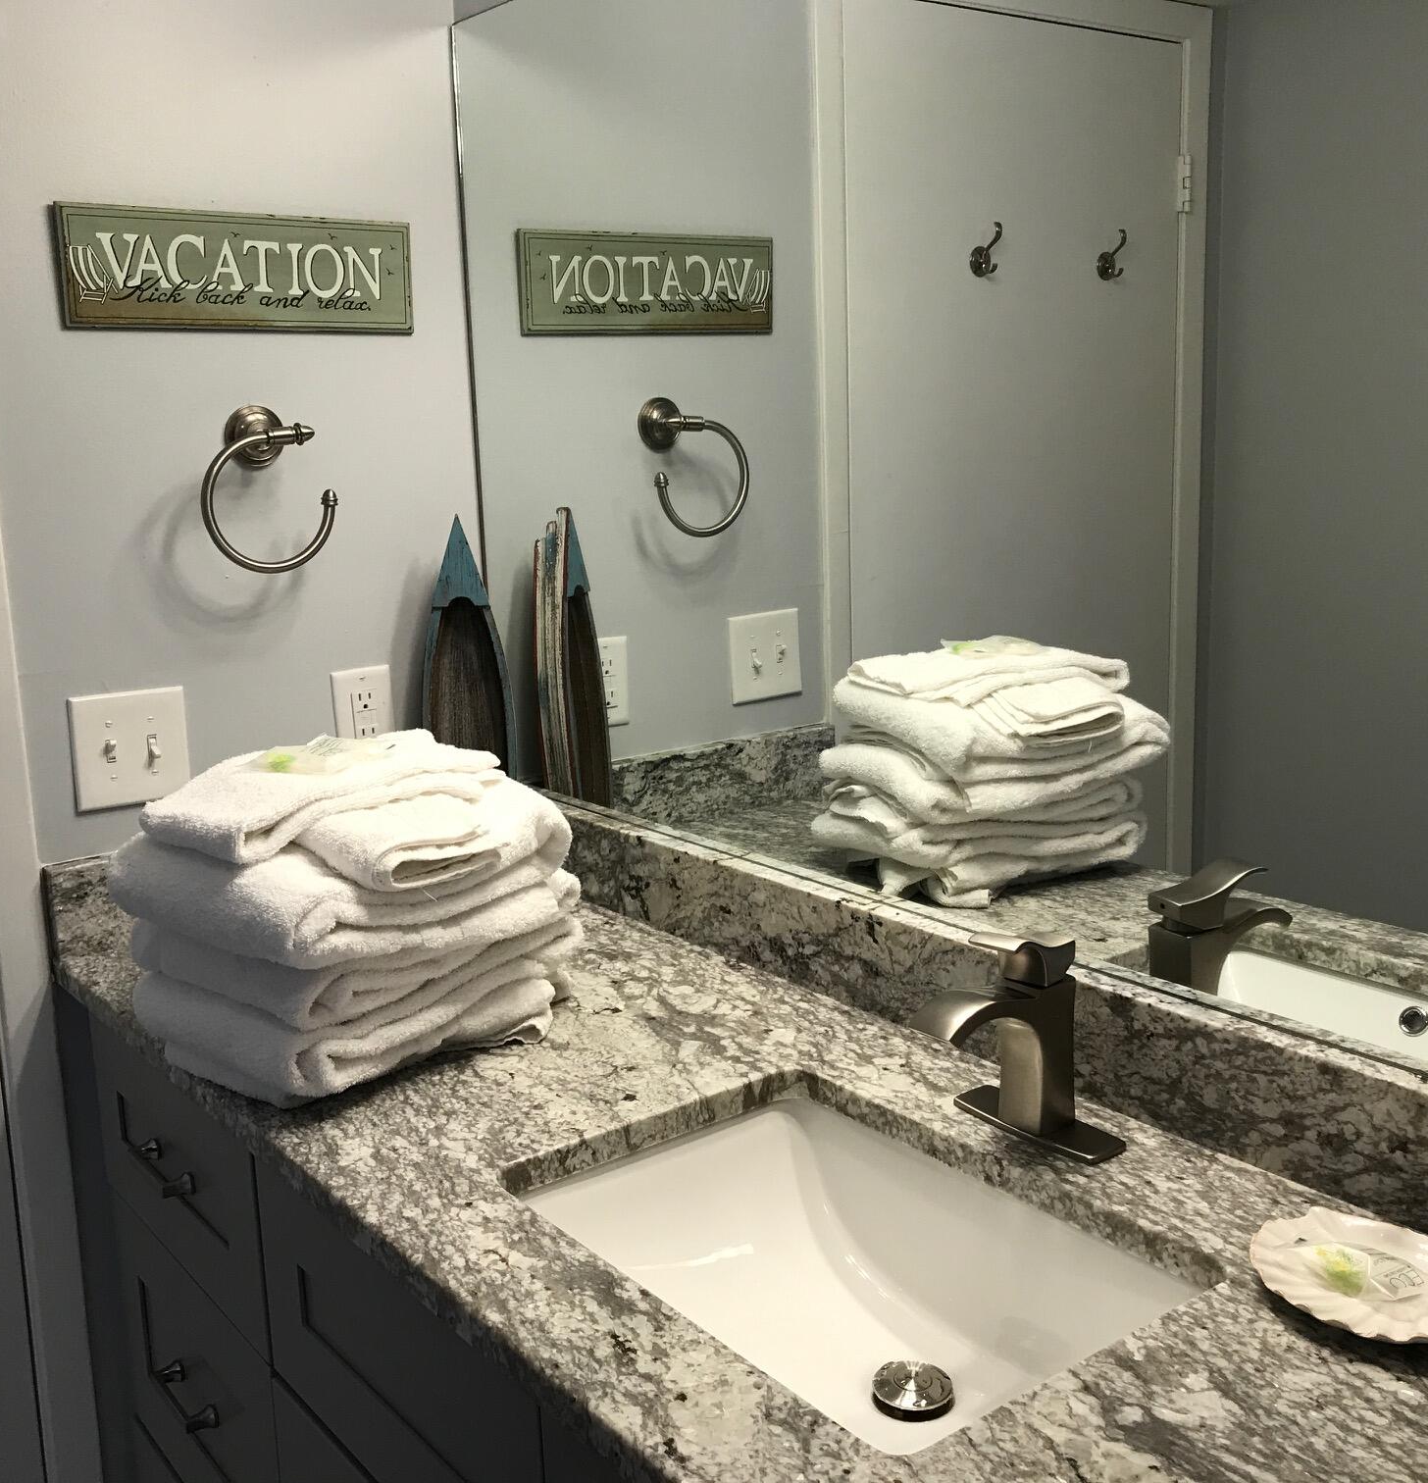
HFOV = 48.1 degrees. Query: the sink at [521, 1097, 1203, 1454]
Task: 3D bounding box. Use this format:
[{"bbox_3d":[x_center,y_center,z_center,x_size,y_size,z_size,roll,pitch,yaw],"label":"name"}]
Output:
[{"bbox_3d":[0.088,0.442,1.137,0.335,0.165,0.475,-10,14,-36],"label":"sink"}]

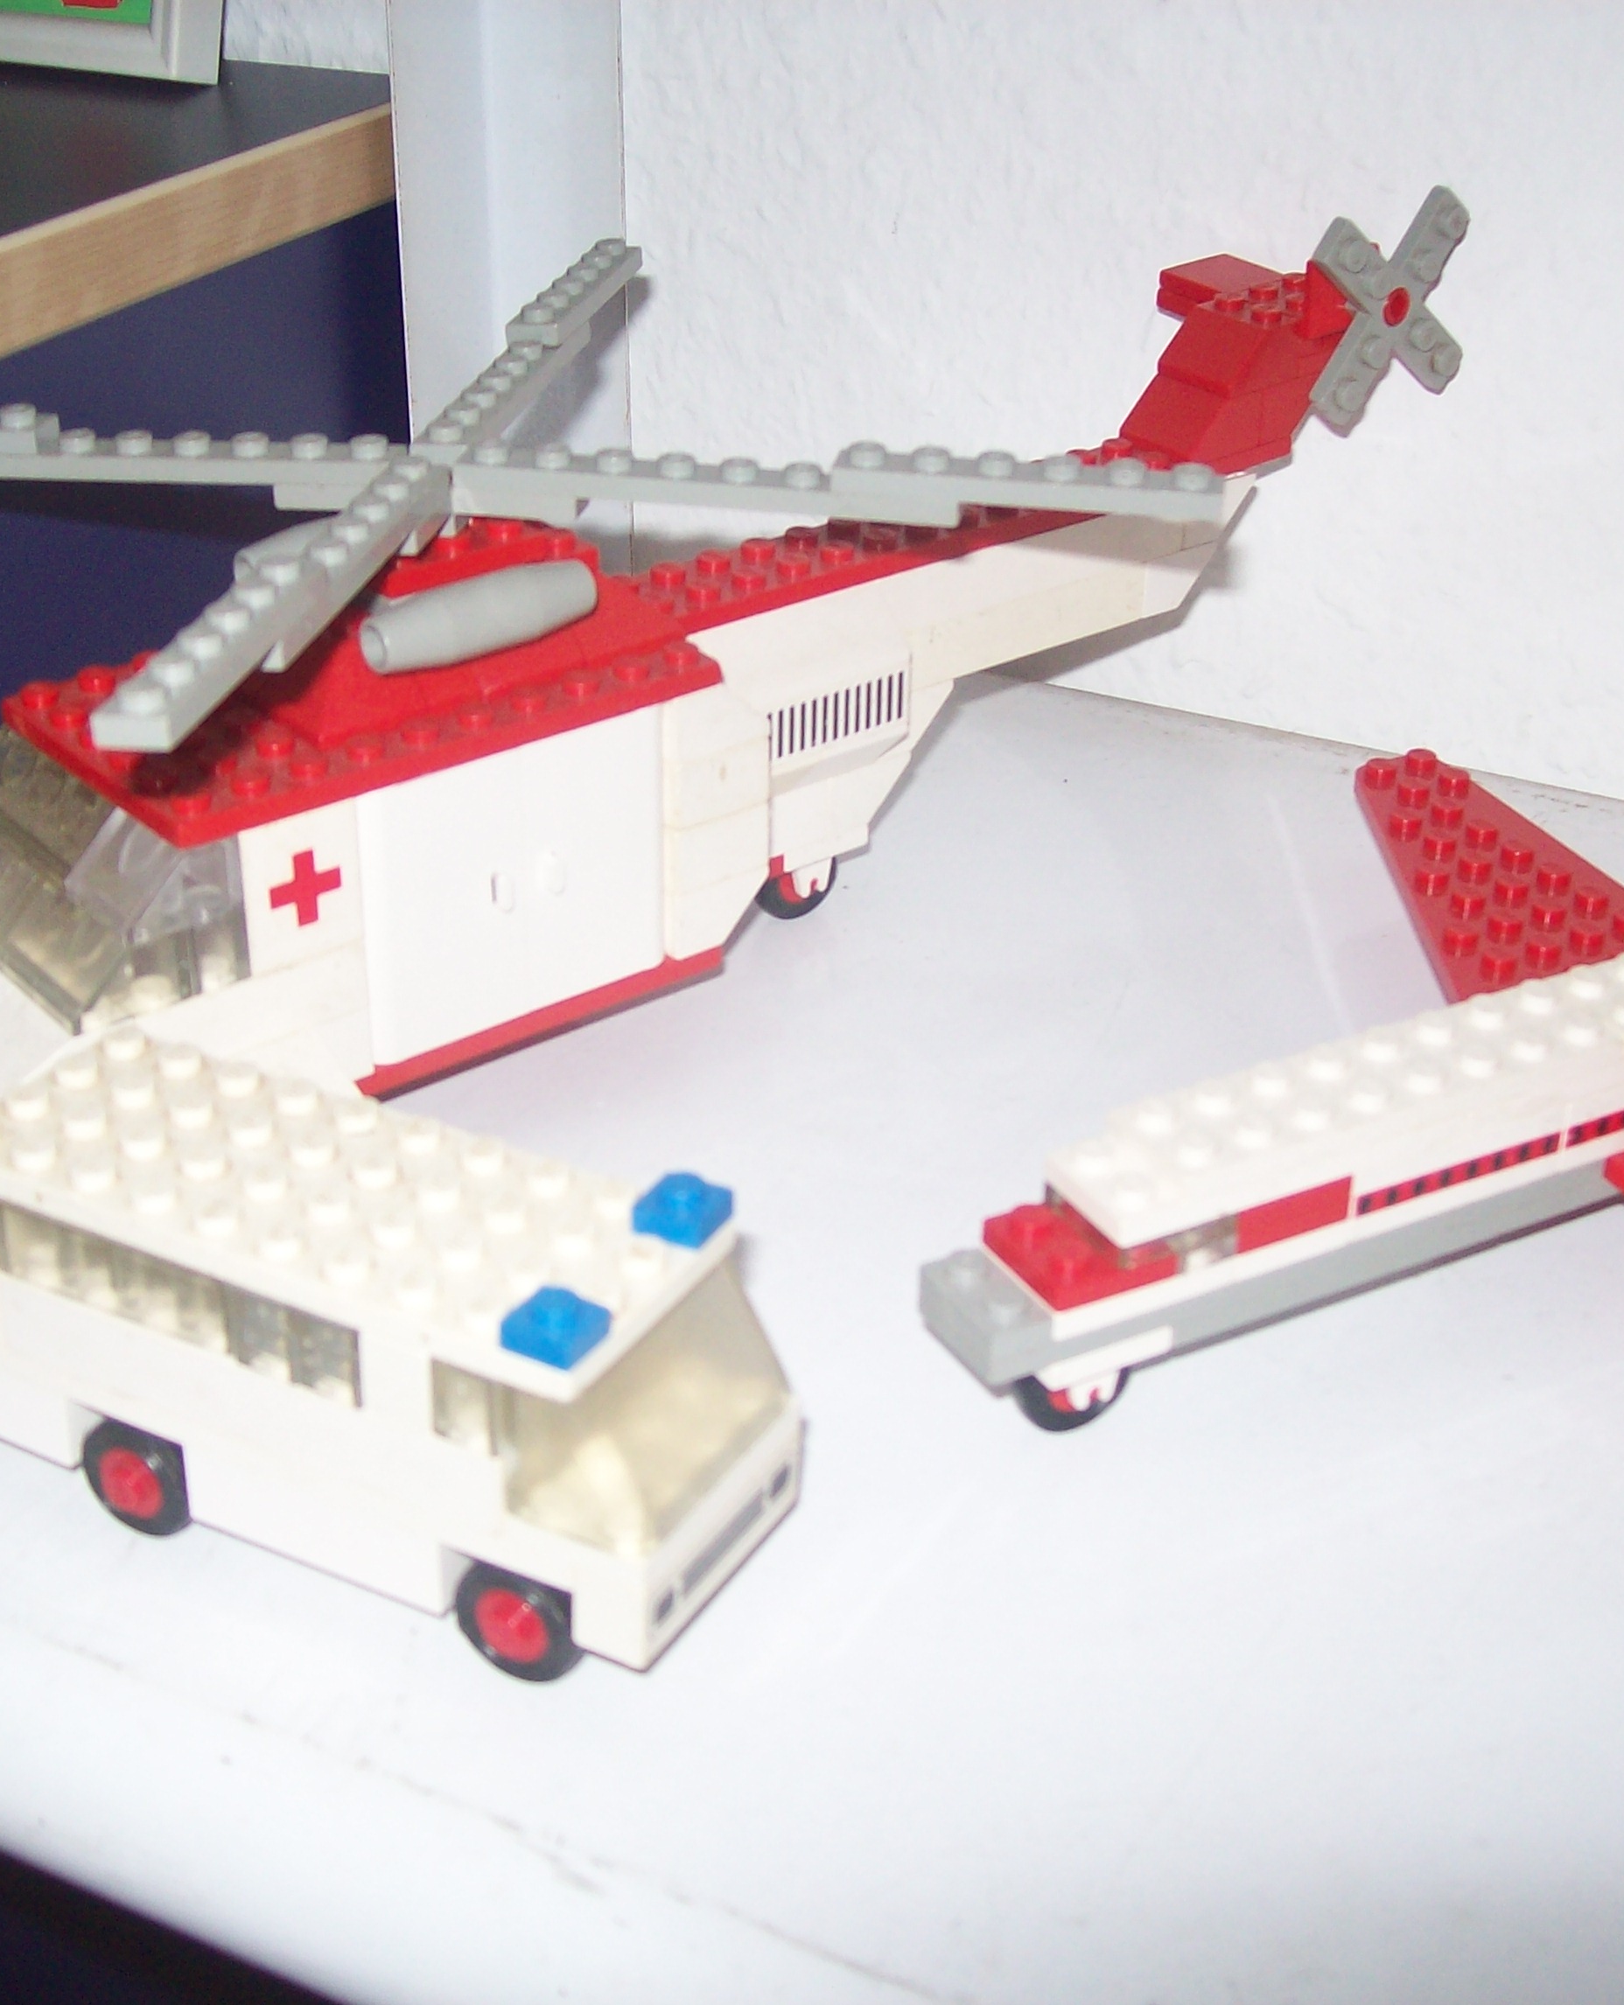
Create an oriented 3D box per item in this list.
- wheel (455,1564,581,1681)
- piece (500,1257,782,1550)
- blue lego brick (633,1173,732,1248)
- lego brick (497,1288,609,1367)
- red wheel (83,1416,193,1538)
[{"bbox_3d":[-0.029,0.061,0.280,0.014,0.014,0.005,15,31,24],"label":"wheel"},{"bbox_3d":[-0.016,0.038,0.277,0.016,0.016,0.032,15,31,24],"label":"piece"},{"bbox_3d":[-0.013,0.021,0.282,0.008,0.005,0.008,15,31,24],"label":"blue lego brick"},{"bbox_3d":[-0.024,0.031,0.263,0.008,0.005,0.008,15,31,24],"label":"lego brick"},{"bbox_3d":[-0.072,0.049,0.300,0.014,0.014,0.005,15,31,24],"label":"red wheel"}]

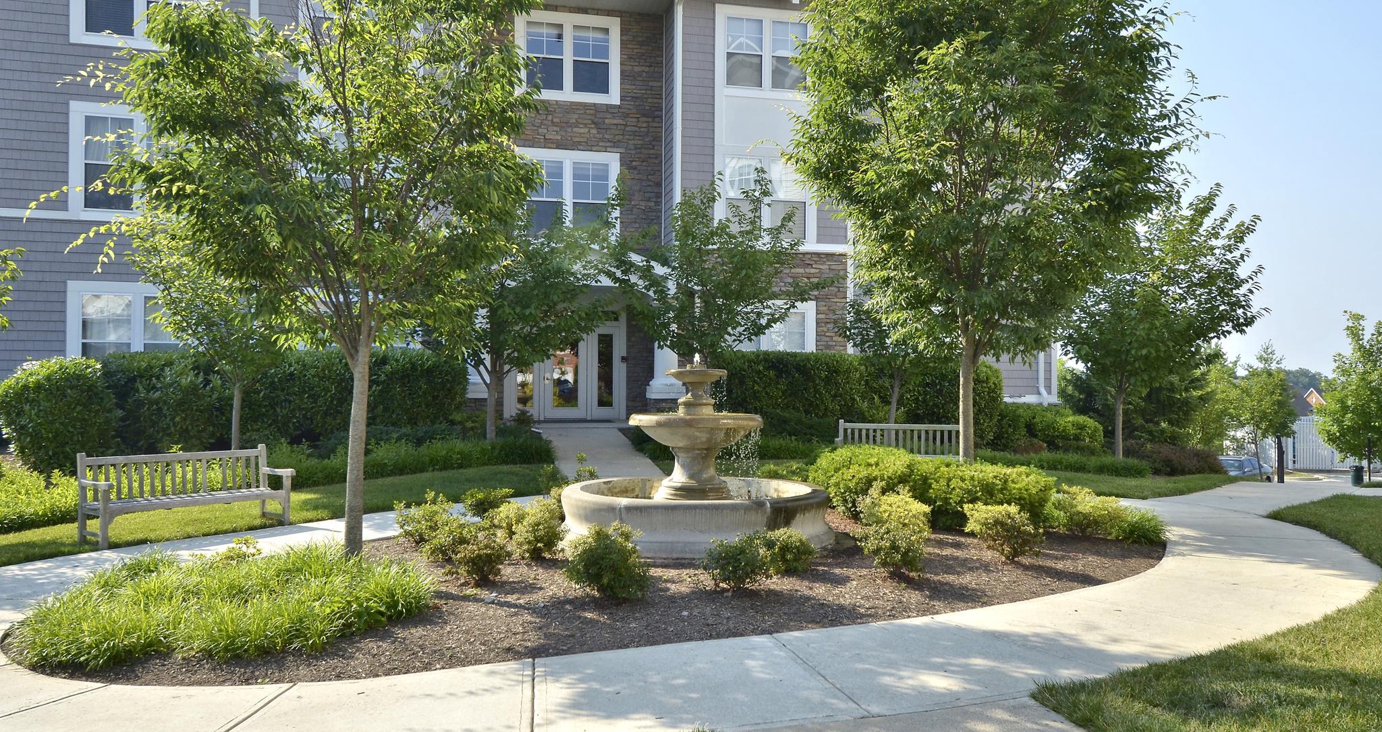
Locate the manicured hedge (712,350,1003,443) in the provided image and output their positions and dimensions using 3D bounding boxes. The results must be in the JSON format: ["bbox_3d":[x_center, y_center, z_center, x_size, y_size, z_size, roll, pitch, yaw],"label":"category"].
[{"bbox_3d":[3.174,0.585,19.900,5.700,1.720,1.400,0,0,-9],"label":"manicured hedge"}]

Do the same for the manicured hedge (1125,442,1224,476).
[{"bbox_3d":[7.742,1.432,16.488,1.550,0.500,1.200,0,-1,0],"label":"manicured hedge"}]

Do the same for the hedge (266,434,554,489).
[{"bbox_3d":[-3.958,1.364,15.188,4.300,0.500,1.300,1,-1,-38],"label":"hedge"}]

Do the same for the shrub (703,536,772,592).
[{"bbox_3d":[0.348,1.523,8.020,0.520,0.420,0.480,0,0,0],"label":"shrub"}]

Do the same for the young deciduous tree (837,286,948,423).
[{"bbox_3d":[3.502,-0.112,18.002,2.300,3.200,2.200,0,-1,0],"label":"young deciduous tree"}]

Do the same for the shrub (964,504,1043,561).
[{"bbox_3d":[2.671,1.399,8.838,0.660,0.500,0.620,0,-1,0],"label":"shrub"}]

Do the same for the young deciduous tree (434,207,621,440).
[{"bbox_3d":[-2.925,-0.650,19.200,3.400,4.300,3.300,0,0,0],"label":"young deciduous tree"}]

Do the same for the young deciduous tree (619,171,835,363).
[{"bbox_3d":[0.658,-1.049,18.710,3.700,4.950,3.500,0,-1,0],"label":"young deciduous tree"}]

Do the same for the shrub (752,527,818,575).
[{"bbox_3d":[0.779,1.544,8.670,0.520,0.400,0.500,0,0,0],"label":"shrub"}]

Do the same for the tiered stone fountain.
[{"bbox_3d":[0.045,0.798,10.093,2.650,1.710,2.650,0,-1,0],"label":"tiered stone fountain"}]

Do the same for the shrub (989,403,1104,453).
[{"bbox_3d":[6.704,1.135,19.600,2.100,0.920,1.300,1,0,-12],"label":"shrub"}]

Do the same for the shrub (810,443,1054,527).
[{"bbox_3d":[2.794,1.355,12.000,2.600,0.780,1.200,0,0,18],"label":"shrub"}]

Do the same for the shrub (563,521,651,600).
[{"bbox_3d":[-0.608,1.354,7.408,0.630,0.540,0.600,0,-1,0],"label":"shrub"}]

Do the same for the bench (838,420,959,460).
[{"bbox_3d":[2.973,1.217,14.459,1.870,0.870,0.610,0,-1,15],"label":"bench"}]

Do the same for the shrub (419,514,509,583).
[{"bbox_3d":[-1.868,1.500,8.600,0.740,0.500,0.660,0,0,0],"label":"shrub"}]

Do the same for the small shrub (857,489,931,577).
[{"bbox_3d":[1.632,1.317,8.288,0.600,0.640,0.580,0,-1,0],"label":"small shrub"}]

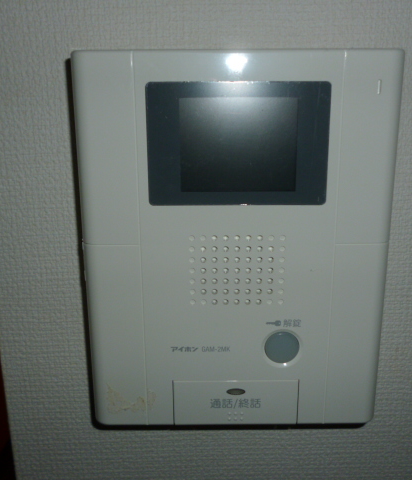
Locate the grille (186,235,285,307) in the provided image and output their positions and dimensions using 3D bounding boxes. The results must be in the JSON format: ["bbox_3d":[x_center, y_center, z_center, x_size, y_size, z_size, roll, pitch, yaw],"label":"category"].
[{"bbox_3d":[0.015,0.014,0.248,0.046,0.035,0.005,0,14,1],"label":"grille"}]

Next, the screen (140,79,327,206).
[{"bbox_3d":[0.014,-0.043,0.234,0.081,0.055,0.008,0,14,1],"label":"screen"}]

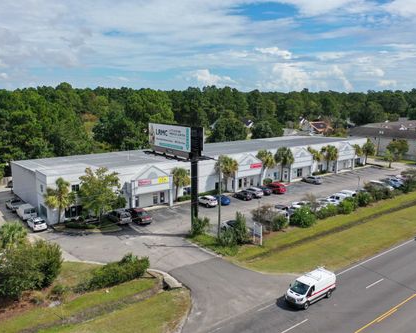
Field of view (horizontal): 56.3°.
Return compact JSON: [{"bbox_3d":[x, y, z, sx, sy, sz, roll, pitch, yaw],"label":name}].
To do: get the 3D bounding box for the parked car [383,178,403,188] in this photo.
[{"bbox_3d":[38.835,3.471,81.322,1.850,1.550,4.500,-8,13,-36],"label":"parked car"}]

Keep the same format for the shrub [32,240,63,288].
[{"bbox_3d":[-16.323,9.788,39.121,3.300,4.500,3.500,0,10,0],"label":"shrub"}]

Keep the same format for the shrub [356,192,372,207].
[{"bbox_3d":[27.314,5.700,67.773,2.660,2.200,2.390,-8,13,-37],"label":"shrub"}]

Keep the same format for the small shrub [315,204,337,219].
[{"bbox_3d":[18.792,7.029,61.598,3.700,1.770,2.780,-8,13,-37],"label":"small shrub"}]

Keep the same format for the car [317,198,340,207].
[{"bbox_3d":[20.286,6.350,66.049,1.850,1.500,4.600,-8,13,-37],"label":"car"}]

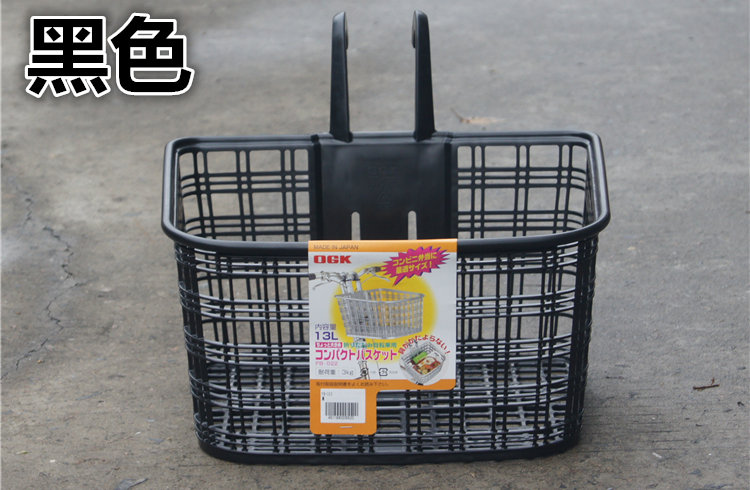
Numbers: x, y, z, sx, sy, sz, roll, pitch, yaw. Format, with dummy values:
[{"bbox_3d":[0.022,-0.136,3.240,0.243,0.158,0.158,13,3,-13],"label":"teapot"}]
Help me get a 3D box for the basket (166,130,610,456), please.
[{"bbox_3d":[0.008,0.051,1.316,0.353,0.205,0.255,-1,21,0],"label":"basket"}]

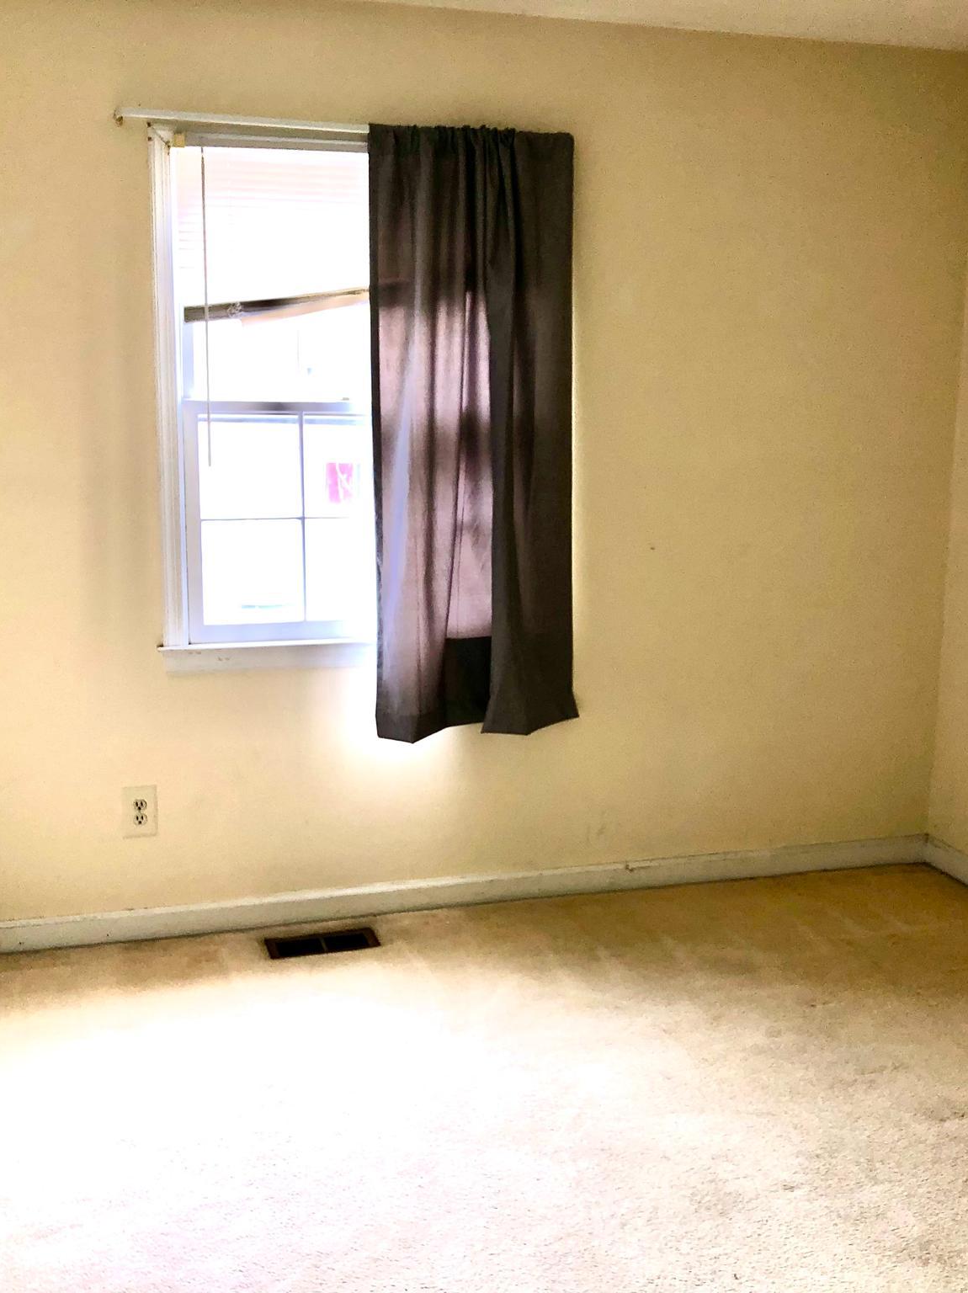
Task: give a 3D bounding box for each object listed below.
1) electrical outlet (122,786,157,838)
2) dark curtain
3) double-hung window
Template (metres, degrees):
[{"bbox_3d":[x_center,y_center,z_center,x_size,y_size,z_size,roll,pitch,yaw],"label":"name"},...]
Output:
[{"bbox_3d":[-0.916,0.441,3.718,0.087,0.136,0.010,-3,11,-17],"label":"electrical outlet"},{"bbox_3d":[-0.018,-0.547,3.742,0.590,1.600,0.105,-3,11,-17],"label":"dark curtain"},{"bbox_3d":[-0.346,-0.650,3.695,1.020,1.335,0.100,-3,11,-17],"label":"double-hung window"}]

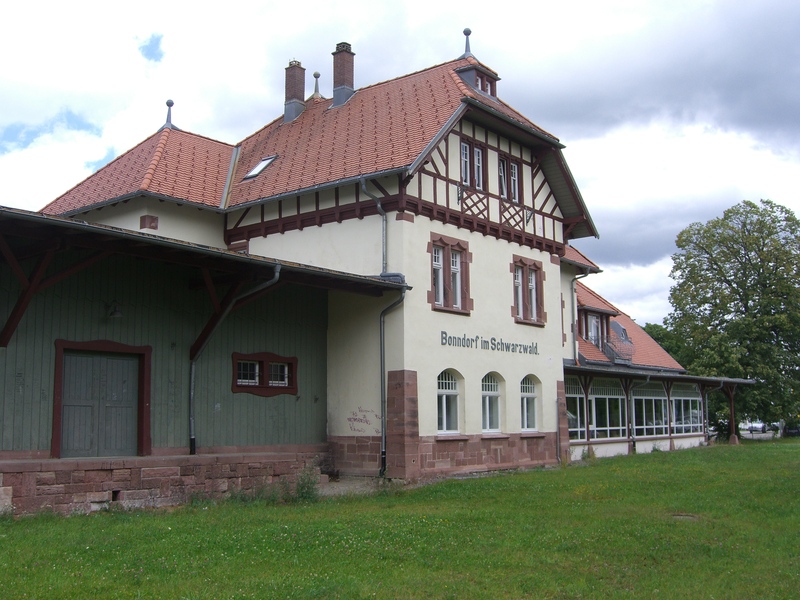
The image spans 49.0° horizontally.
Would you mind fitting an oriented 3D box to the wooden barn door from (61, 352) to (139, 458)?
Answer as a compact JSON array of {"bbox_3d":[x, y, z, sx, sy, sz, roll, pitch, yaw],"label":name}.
[{"bbox_3d":[-6.354,2.222,18.587,0.120,2.173,1.887,-6,-10,38],"label":"wooden barn door"}]

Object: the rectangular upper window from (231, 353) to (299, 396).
[{"bbox_3d":[-3.401,1.875,22.001,0.150,1.105,2.192,-6,-10,38],"label":"rectangular upper window"}]

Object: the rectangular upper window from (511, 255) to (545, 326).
[{"bbox_3d":[3.952,-0.243,27.264,0.200,2.116,1.877,-6,-10,38],"label":"rectangular upper window"}]

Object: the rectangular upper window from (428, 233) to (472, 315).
[{"bbox_3d":[1.348,-0.679,24.068,0.200,2.125,1.877,-6,-10,38],"label":"rectangular upper window"}]

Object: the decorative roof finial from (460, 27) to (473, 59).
[{"bbox_3d":[2.100,-7.900,27.036,0.324,0.953,0.324,-6,-10,38],"label":"decorative roof finial"}]

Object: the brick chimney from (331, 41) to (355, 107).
[{"bbox_3d":[-1.877,-7.564,29.700,0.553,2.278,0.553,-6,-10,38],"label":"brick chimney"}]

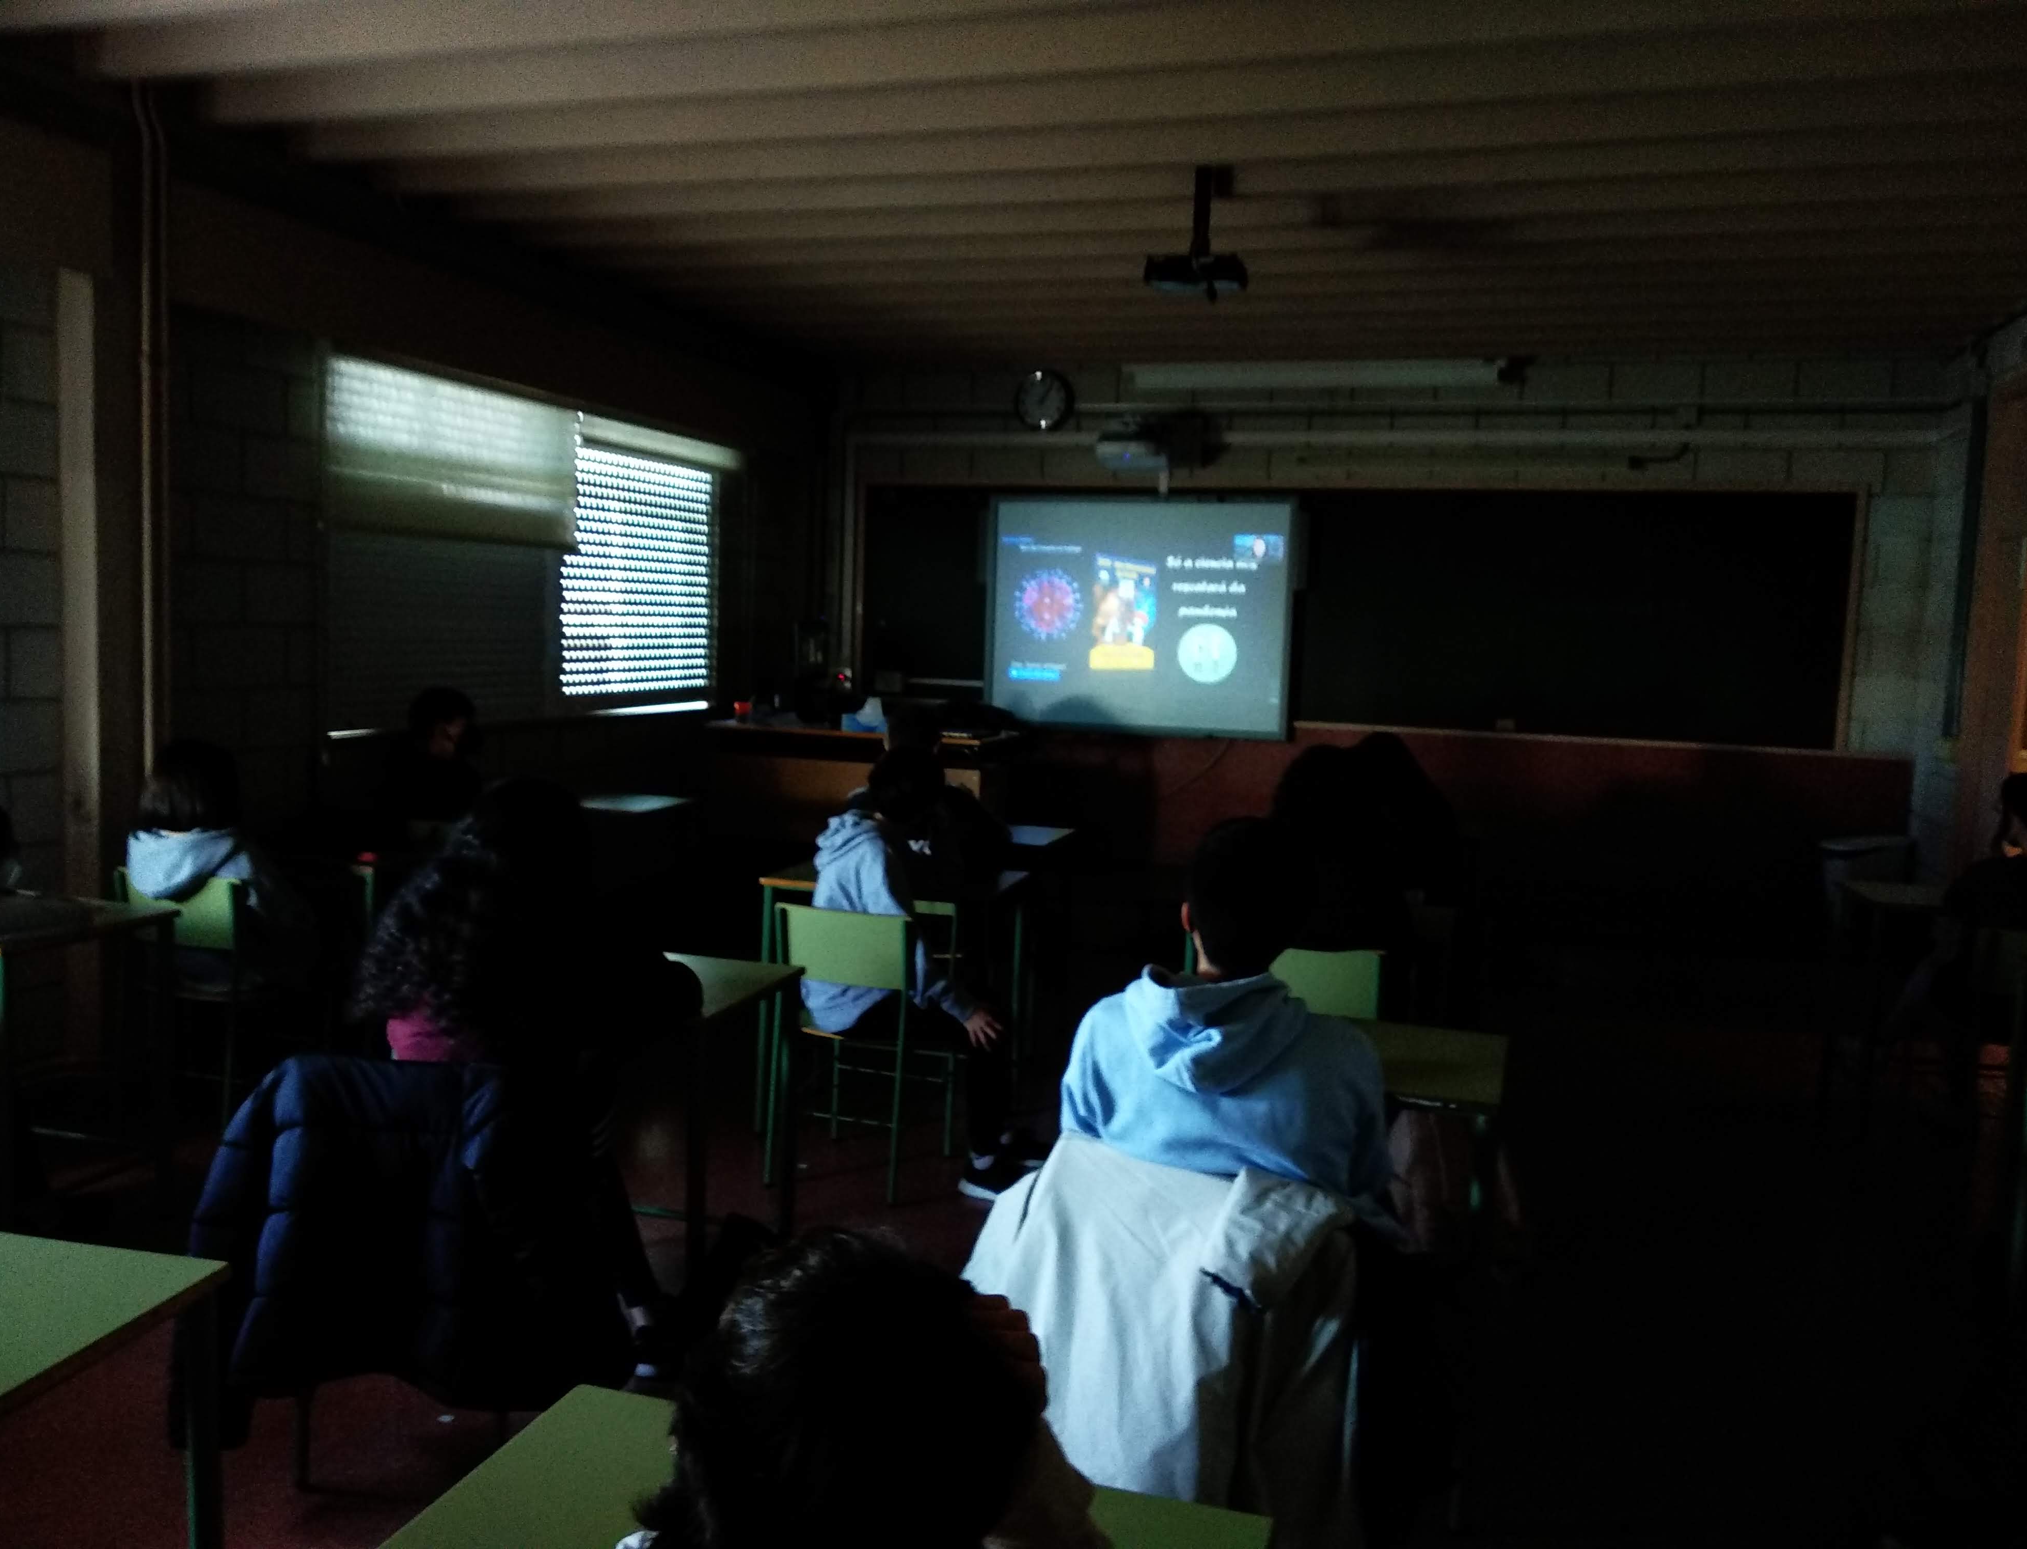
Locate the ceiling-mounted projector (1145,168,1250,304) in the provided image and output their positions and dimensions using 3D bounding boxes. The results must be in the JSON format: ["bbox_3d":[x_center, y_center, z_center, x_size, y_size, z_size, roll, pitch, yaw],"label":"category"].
[{"bbox_3d":[0.546,-1.576,4.552,0.320,0.390,0.270,4,6,18],"label":"ceiling-mounted projector"}]

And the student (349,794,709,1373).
[{"bbox_3d":[-0.920,0.616,2.997,0.520,1.250,0.720,6,7,33],"label":"student"}]

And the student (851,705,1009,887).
[{"bbox_3d":[-0.253,0.362,5.263,0.480,1.210,0.660,4,6,18],"label":"student"}]

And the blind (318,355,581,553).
[{"bbox_3d":[-2.068,-1.167,5.864,0.060,0.570,1.420,4,6,18],"label":"blind"}]

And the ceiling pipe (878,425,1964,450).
[{"bbox_3d":[1.624,-1.682,7.713,5.350,0.085,0.080,4,6,18],"label":"ceiling pipe"}]

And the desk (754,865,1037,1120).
[{"bbox_3d":[-0.380,0.697,4.792,0.690,0.765,0.490,4,6,18],"label":"desk"}]

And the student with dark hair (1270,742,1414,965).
[{"bbox_3d":[0.797,0.521,4.063,0.460,1.220,0.660,3,6,10],"label":"student with dark hair"}]

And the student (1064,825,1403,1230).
[{"bbox_3d":[0.361,0.660,2.582,0.520,1.220,0.700,4,6,18],"label":"student"}]

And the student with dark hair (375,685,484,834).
[{"bbox_3d":[-1.973,0.267,5.619,0.460,1.200,0.600,8,8,43],"label":"student with dark hair"}]

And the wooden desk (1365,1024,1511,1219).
[{"bbox_3d":[0.578,0.906,3.050,0.690,0.765,0.490,4,6,18],"label":"wooden desk"}]

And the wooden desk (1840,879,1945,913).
[{"bbox_3d":[3.109,0.789,5.072,0.690,0.765,0.490,4,6,18],"label":"wooden desk"}]

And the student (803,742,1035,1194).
[{"bbox_3d":[-0.278,0.529,4.321,0.740,1.200,0.470,0,6,-17],"label":"student"}]

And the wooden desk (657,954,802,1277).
[{"bbox_3d":[-0.857,0.787,3.229,0.690,0.745,0.500,4,6,18],"label":"wooden desk"}]

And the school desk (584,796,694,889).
[{"bbox_3d":[-1.627,0.473,5.959,0.690,0.745,0.500,4,6,18],"label":"school desk"}]

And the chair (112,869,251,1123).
[{"bbox_3d":[-2.171,0.618,4.355,0.400,0.760,0.460,4,6,18],"label":"chair"}]

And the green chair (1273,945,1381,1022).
[{"bbox_3d":[0.695,0.765,3.960,0.400,0.760,0.460,3,6,8],"label":"green chair"}]

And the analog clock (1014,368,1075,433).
[{"bbox_3d":[0.167,-1.966,8.151,0.320,0.320,0.050,4,6,18],"label":"analog clock"}]

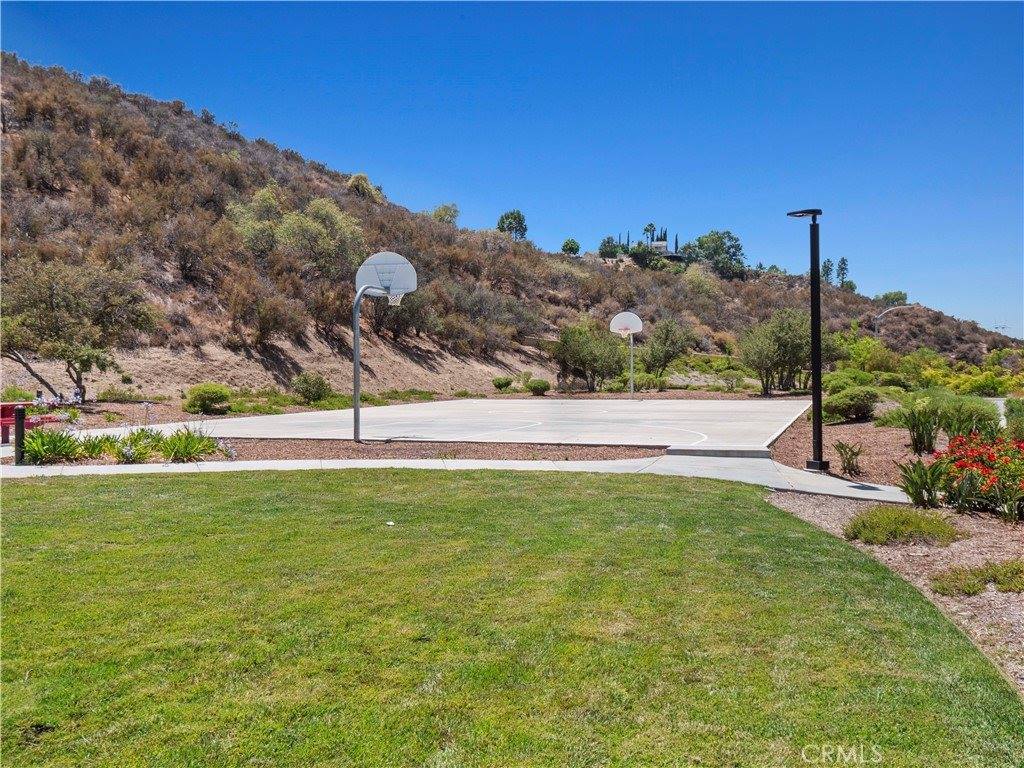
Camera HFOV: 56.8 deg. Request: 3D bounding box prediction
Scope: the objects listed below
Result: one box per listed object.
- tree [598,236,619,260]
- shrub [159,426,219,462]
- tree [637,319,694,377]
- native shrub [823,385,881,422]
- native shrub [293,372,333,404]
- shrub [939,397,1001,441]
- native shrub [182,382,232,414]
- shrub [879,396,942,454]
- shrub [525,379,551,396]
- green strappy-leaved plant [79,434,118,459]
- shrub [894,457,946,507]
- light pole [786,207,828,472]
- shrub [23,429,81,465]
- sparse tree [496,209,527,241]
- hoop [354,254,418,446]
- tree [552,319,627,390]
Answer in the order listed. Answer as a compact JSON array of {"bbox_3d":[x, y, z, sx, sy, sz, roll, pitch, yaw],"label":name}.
[{"bbox_3d":[23.957,-33.639,235.000,4.900,6.000,4.900,0,1,0],"label":"tree"},{"bbox_3d":[-5.400,1.010,15.800,1.000,0.600,0.880,-1,1,0],"label":"shrub"},{"bbox_3d":[9.273,-2.077,57.000,3.400,3.850,3.300,0,1,0],"label":"tree"},{"bbox_3d":[9.240,0.545,25.800,1.600,0.950,1.500,-1,1,0],"label":"native shrub"},{"bbox_3d":[-7.229,0.127,34.300,1.420,1.220,1.350,0,1,0],"label":"native shrub"},{"bbox_3d":[10.272,0.788,21.300,1.450,1.000,1.300,0,1,0],"label":"shrub"},{"bbox_3d":[-9.731,0.453,30.200,1.500,1.000,1.400,-1,1,0],"label":"native shrub"},{"bbox_3d":[7.451,0.785,17.700,1.180,1.070,1.050,0,1,0],"label":"shrub"},{"bbox_3d":[1.302,0.172,46.500,1.170,0.880,1.120,0,1,0],"label":"shrub"},{"bbox_3d":[-7.120,1.076,16.300,0.690,0.420,0.620,-1,1,0],"label":"green strappy-leaved plant"},{"bbox_3d":[4.649,1.130,10.800,0.570,0.560,0.560,-1,1,0],"label":"shrub"},{"bbox_3d":[4.361,-0.656,13.900,0.620,3.830,0.360,0,1,13],"label":"light pole"},{"bbox_3d":[-7.589,1.030,15.600,0.950,0.590,0.850,-1,1,0],"label":"shrub"},{"bbox_3d":[-0.082,-26.035,155.000,4.800,5.400,4.800,0,1,0],"label":"sparse tree"},{"bbox_3d":[-2.715,-0.802,19.364,1.390,3.850,2.000,0,1,19],"label":"hoop"},{"bbox_3d":[3.798,-1.465,47.000,3.600,3.720,3.400,-1,1,0],"label":"tree"}]

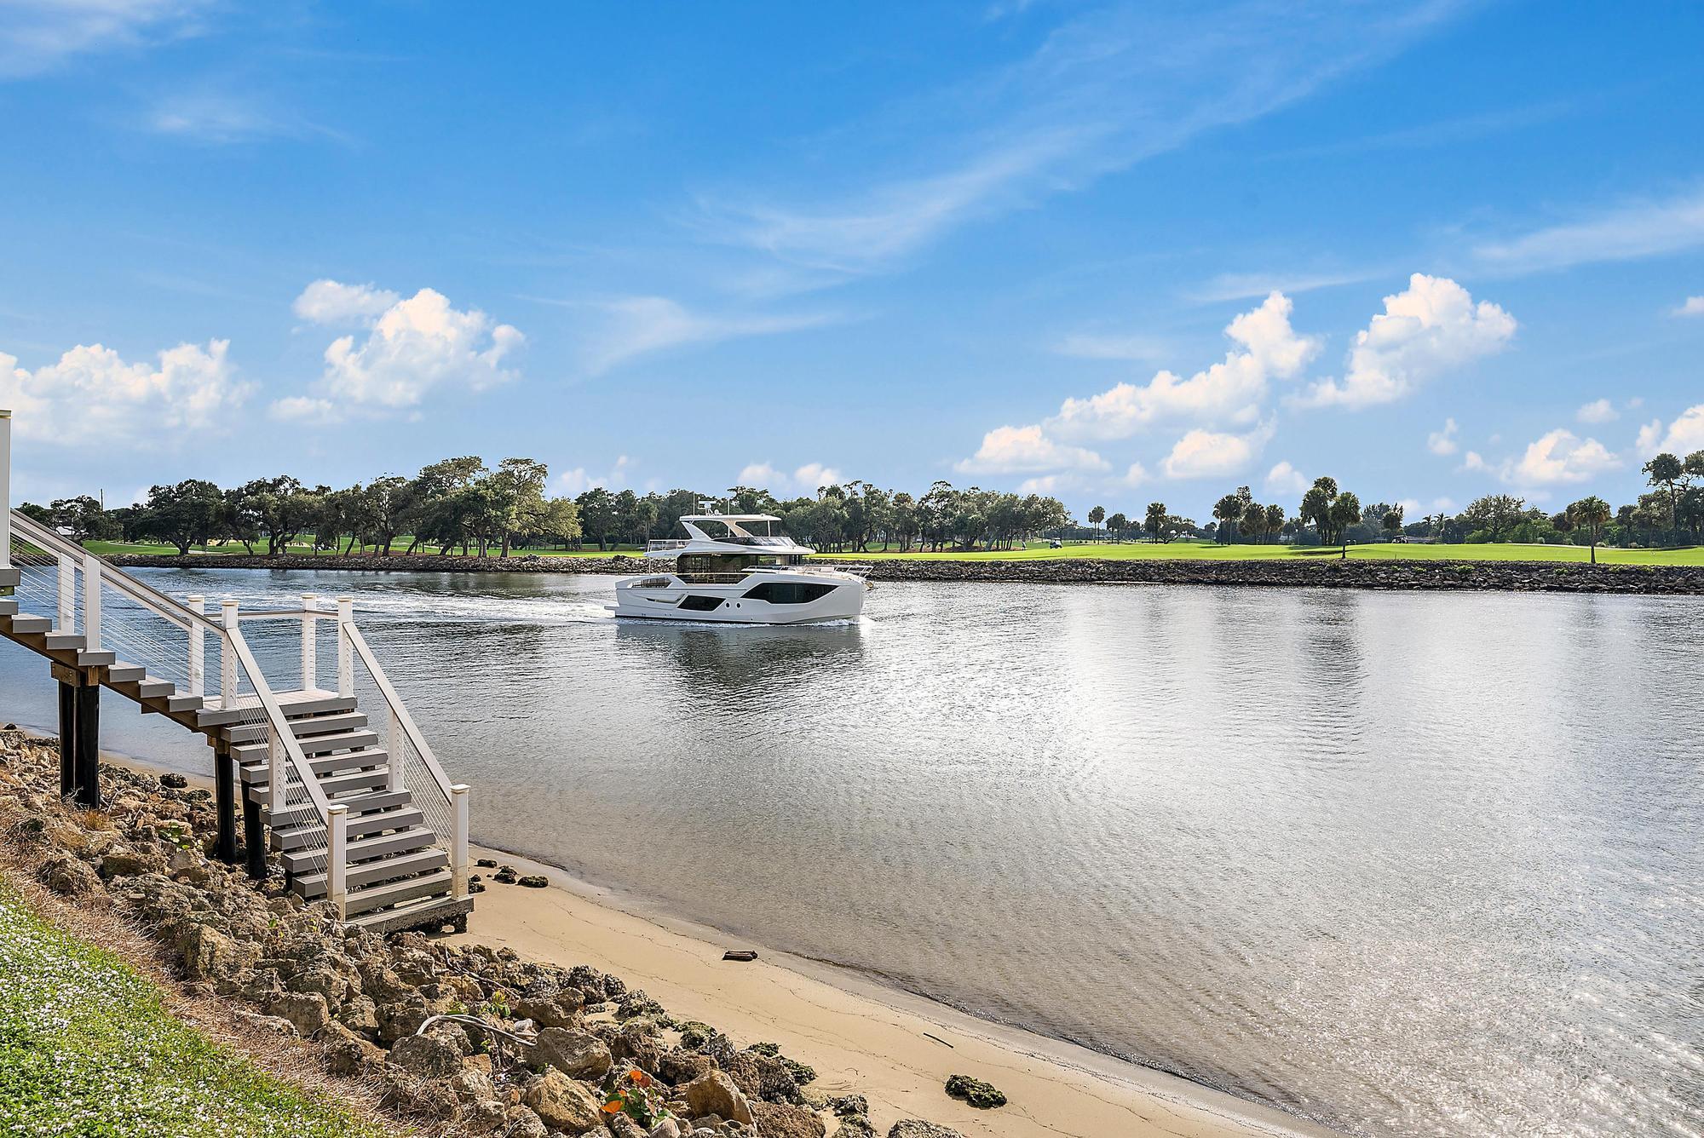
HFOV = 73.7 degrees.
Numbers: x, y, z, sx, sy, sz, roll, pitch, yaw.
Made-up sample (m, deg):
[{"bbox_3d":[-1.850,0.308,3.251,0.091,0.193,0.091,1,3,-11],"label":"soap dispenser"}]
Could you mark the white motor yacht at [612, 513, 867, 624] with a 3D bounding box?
[{"bbox_3d":[-6.992,-0.163,71.497,17.100,6.850,4.700,1,1,27],"label":"white motor yacht"}]

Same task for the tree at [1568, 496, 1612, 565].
[{"bbox_3d":[89.786,-4.744,138.000,4.900,8.130,4.900,0,1,0],"label":"tree"}]

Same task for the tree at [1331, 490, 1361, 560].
[{"bbox_3d":[63.876,-5.578,147.000,4.000,8.643,4.000,0,1,0],"label":"tree"}]

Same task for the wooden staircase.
[{"bbox_3d":[-6.827,1.528,12.102,4.334,4.427,3.776,1,1,43],"label":"wooden staircase"}]

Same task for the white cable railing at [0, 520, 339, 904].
[{"bbox_3d":[-6.791,1.413,11.180,3.032,4.092,2.325,1,1,43],"label":"white cable railing"}]

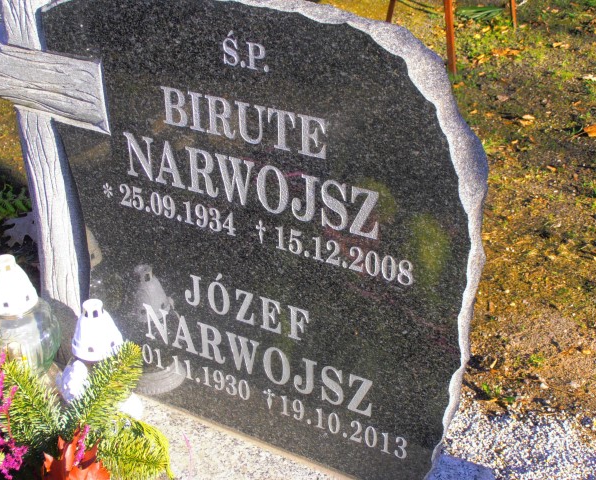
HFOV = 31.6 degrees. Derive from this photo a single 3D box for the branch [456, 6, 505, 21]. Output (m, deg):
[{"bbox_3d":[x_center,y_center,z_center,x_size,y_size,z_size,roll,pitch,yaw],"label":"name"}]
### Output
[{"bbox_3d":[0.831,-1.032,4.800,0.220,0.045,0.130,-1,25,0],"label":"branch"}]

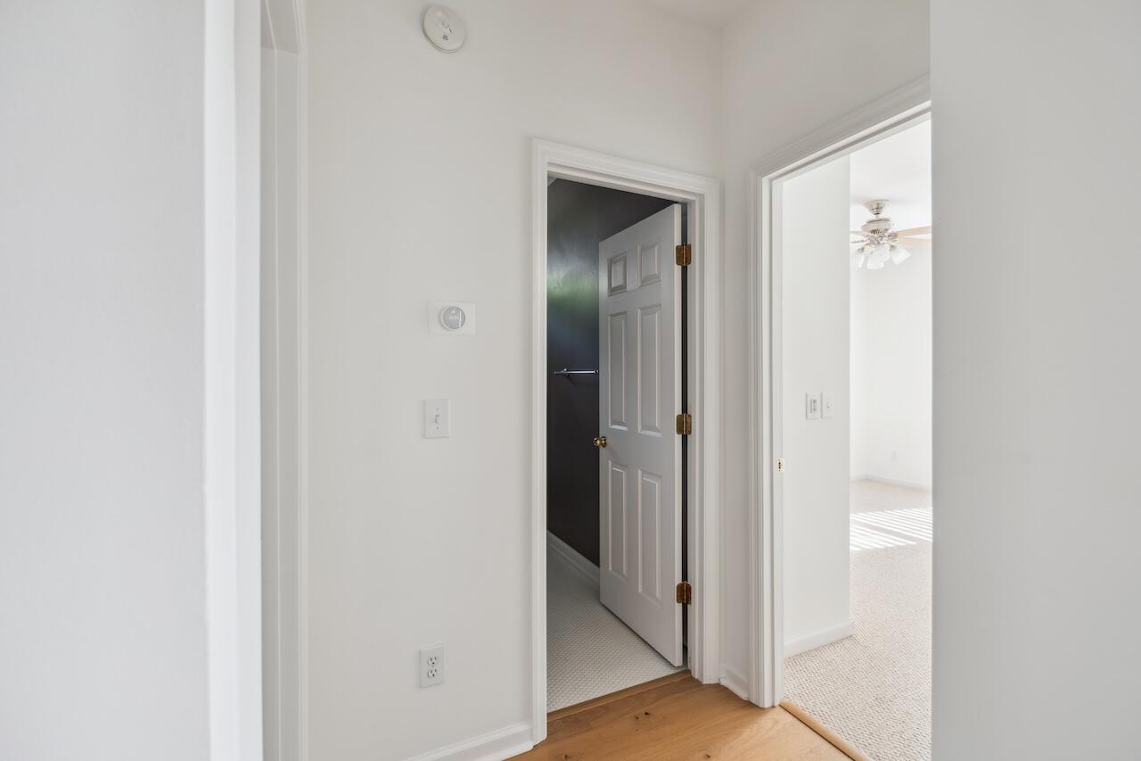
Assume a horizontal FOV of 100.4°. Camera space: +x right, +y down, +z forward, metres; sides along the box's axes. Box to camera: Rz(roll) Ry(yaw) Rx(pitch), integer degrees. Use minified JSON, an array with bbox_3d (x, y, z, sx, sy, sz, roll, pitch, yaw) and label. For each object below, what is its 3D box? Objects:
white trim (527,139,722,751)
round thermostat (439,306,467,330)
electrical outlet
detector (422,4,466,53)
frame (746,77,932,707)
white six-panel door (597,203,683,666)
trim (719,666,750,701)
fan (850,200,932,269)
[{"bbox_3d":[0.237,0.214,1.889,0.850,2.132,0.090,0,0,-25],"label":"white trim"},{"bbox_3d":[-0.384,-0.204,1.556,0.082,0.082,0.030,0,0,-25],"label":"round thermostat"},{"bbox_3d":[-0.446,0.923,1.538,0.078,0.124,0.010,0,0,-25],"label":"electrical outlet"},{"bbox_3d":[-0.410,-1.138,1.538,0.134,0.134,0.038,0,0,-25],"label":"detector"},{"bbox_3d":[0.972,0.214,1.516,0.130,2.132,0.900,0,0,-27],"label":"frame"},{"bbox_3d":[0.329,0.236,2.403,0.040,2.032,0.672,0,0,-26],"label":"white six-panel door"},{"bbox_3d":[0.672,1.242,1.962,0.022,0.080,0.155,0,0,-27],"label":"trim"},{"bbox_3d":[2.650,-1.235,4.100,1.320,0.580,1.320,0,0,-25],"label":"fan"}]

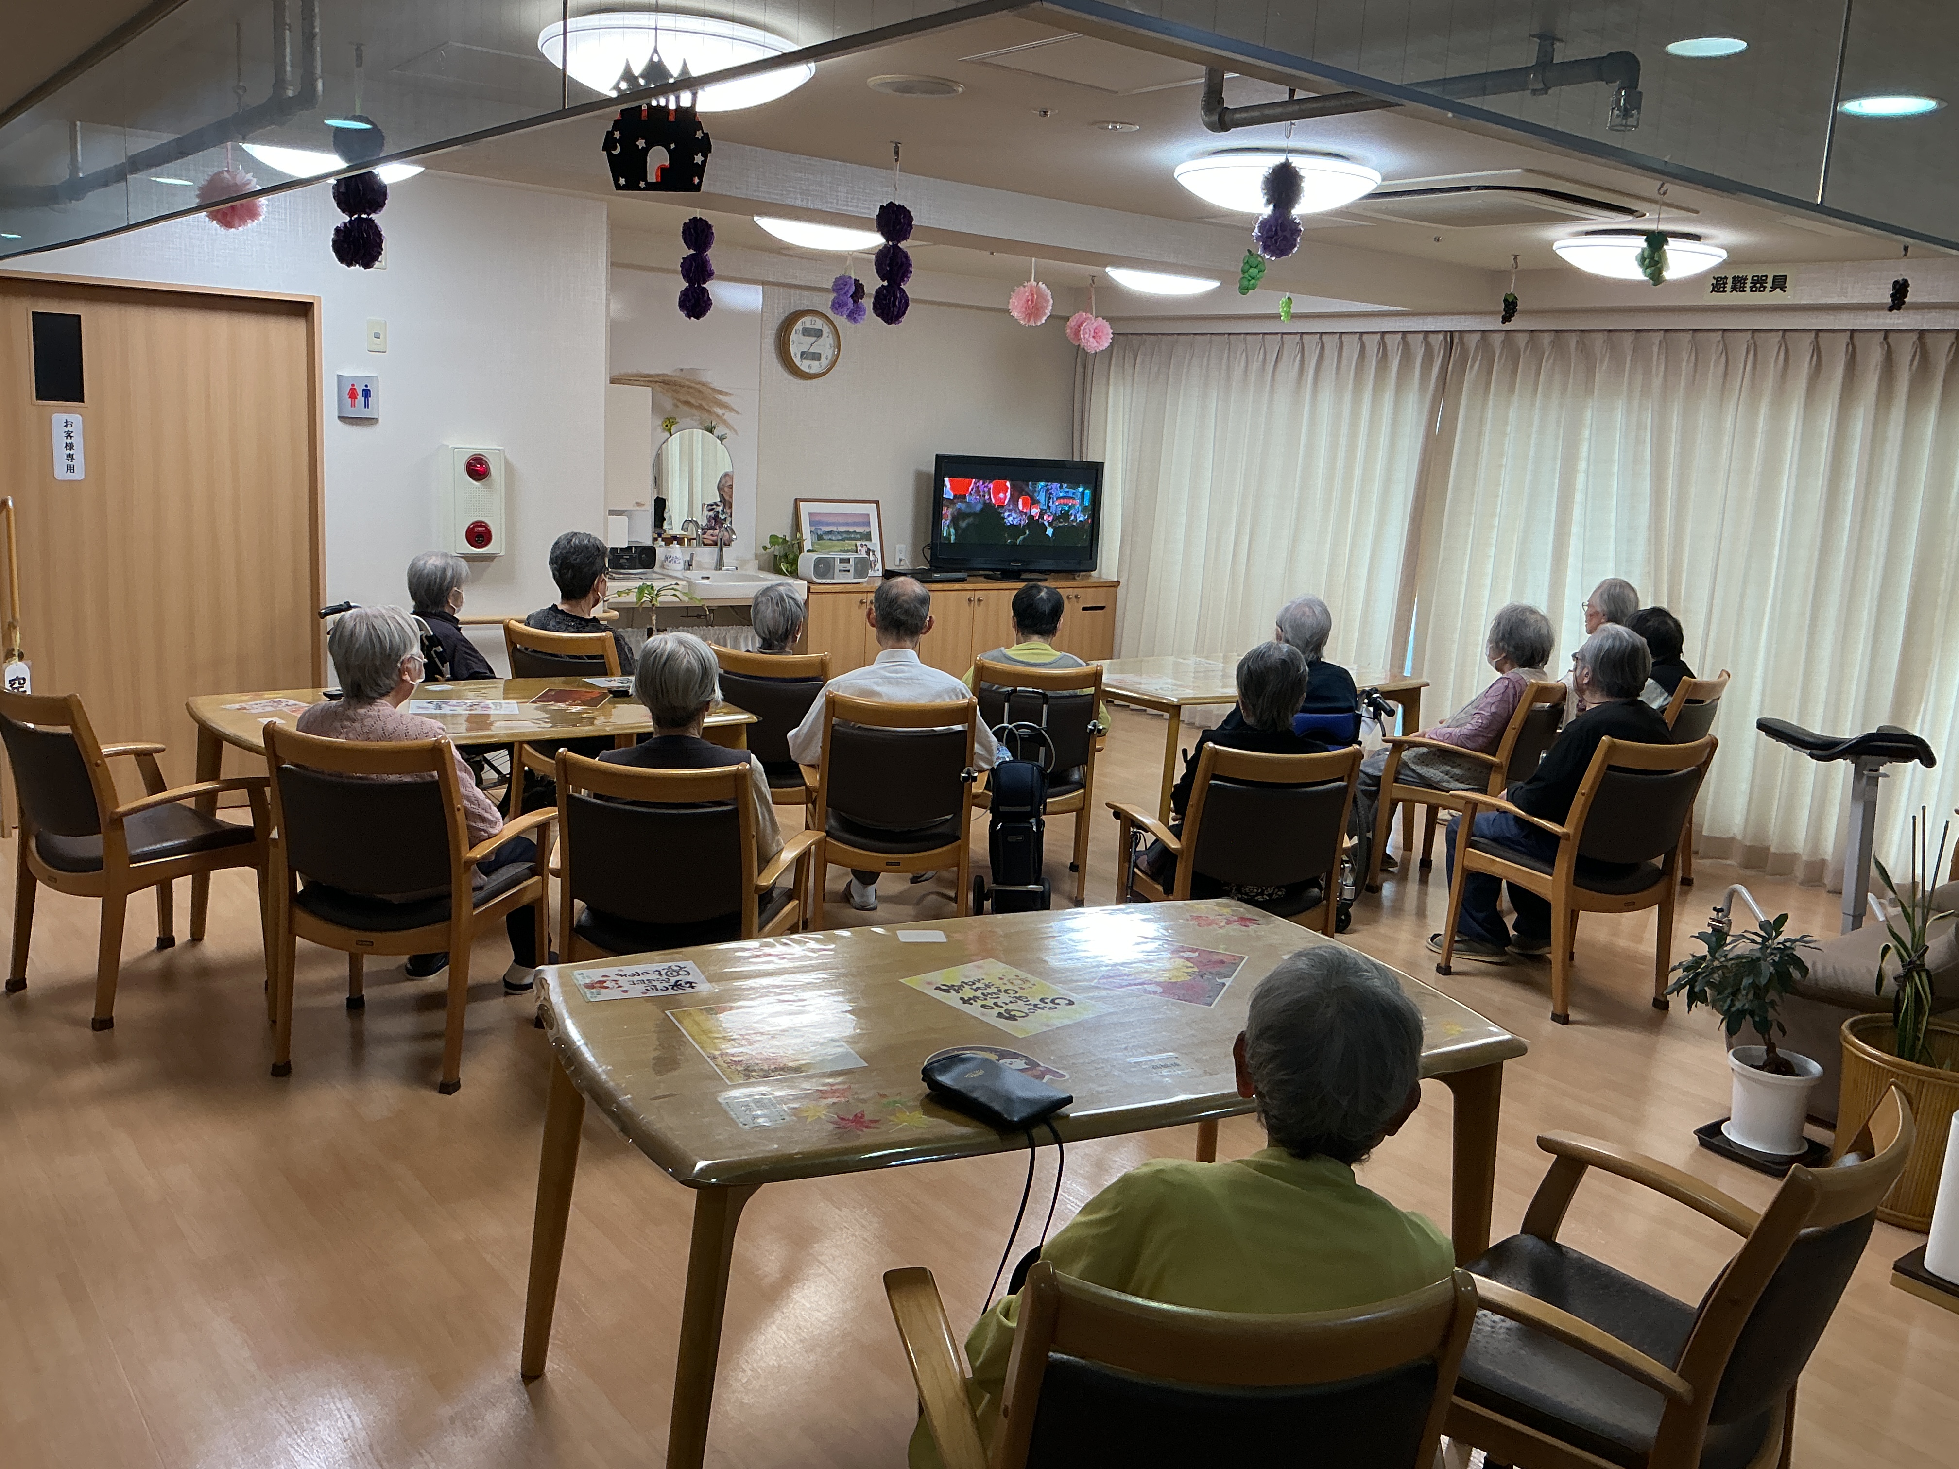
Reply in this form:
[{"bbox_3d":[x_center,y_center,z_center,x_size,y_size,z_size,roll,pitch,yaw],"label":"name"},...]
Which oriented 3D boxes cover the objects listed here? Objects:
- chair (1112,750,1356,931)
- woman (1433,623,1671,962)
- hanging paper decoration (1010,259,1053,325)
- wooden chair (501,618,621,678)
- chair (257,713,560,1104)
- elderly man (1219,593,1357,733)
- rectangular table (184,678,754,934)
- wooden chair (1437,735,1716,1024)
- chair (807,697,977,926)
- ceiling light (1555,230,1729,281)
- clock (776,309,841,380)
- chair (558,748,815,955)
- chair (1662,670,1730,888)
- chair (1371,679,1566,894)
[{"bbox_3d":[0.713,0.406,4.574,0.600,0.865,0.600,1,11,-14],"label":"chair"},{"bbox_3d":[1.712,0.196,4.883,0.507,1.106,0.710,-2,12,-27],"label":"woman"},{"bbox_3d":[0.252,-2.181,8.077,0.211,0.346,0.200,4,11,0],"label":"hanging paper decoration"},{"bbox_3d":[-1.411,0.002,6.033,0.560,0.830,0.570,7,11,18],"label":"wooden chair"},{"bbox_3d":[-1.337,0.352,3.817,0.584,0.815,0.536,5,11,6],"label":"chair"},{"bbox_3d":[0.930,0.019,5.526,0.507,1.035,0.771,-2,12,-27],"label":"elderly man"},{"bbox_3d":[-1.511,0.268,4.939,1.500,0.700,0.920,-4,13,-36],"label":"rectangular table"},{"bbox_3d":[1.762,0.365,4.793,0.584,0.815,0.536,-1,12,-24],"label":"wooden chair"},{"bbox_3d":[-0.246,0.251,4.717,0.584,0.815,0.536,3,11,-4],"label":"chair"},{"bbox_3d":[2.386,-1.728,5.927,0.610,0.140,0.610,-5,14,-38],"label":"ceiling light"},{"bbox_3d":[-0.909,-2.088,8.780,0.379,0.379,0.060,-5,13,-36],"label":"clock"},{"bbox_3d":[-0.689,0.407,3.745,0.584,0.815,0.536,5,11,5],"label":"chair"},{"bbox_3d":[2.564,0.160,6.449,0.600,0.865,0.600,13,14,40],"label":"chair"},{"bbox_3d":[1.762,0.169,5.829,0.536,0.815,0.584,11,13,35],"label":"chair"}]

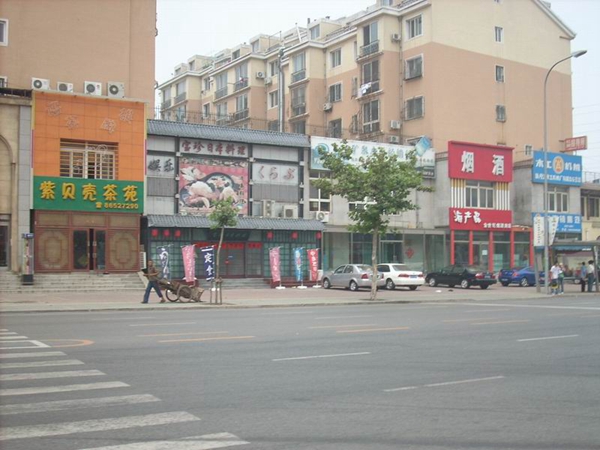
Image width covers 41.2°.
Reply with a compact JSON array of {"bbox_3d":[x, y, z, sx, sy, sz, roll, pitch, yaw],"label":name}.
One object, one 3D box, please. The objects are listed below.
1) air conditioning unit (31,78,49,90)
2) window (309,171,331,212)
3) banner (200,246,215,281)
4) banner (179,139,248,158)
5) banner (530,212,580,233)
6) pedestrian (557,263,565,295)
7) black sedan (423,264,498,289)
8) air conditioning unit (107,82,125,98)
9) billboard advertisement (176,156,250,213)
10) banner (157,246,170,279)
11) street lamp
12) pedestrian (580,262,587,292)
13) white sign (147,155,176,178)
[{"bbox_3d":[-13.778,-7.448,42.399,0.804,0.652,0.300,2,-3,-30],"label":"air conditioning unit"},{"bbox_3d":[1.200,-2.098,49.165,1.590,2.582,0.150,2,-3,-30],"label":"window"},{"bbox_3d":[-5.256,2.187,45.300,0.720,1.930,0.060,-1,-3,12],"label":"banner"},{"bbox_3d":[-5.337,-4.736,49.195,4.553,0.899,0.080,2,-3,-29],"label":"banner"},{"bbox_3d":[17.732,-0.099,55.136,4.817,1.217,0.200,2,-3,-30],"label":"banner"},{"bbox_3d":[13.019,2.686,39.800,0.450,1.600,0.320,1,-3,-10],"label":"pedestrian"},{"bbox_3d":[9.904,3.209,49.200,1.770,1.430,4.700,2,-3,-30],"label":"black sedan"},{"bbox_3d":[-10.718,-7.843,46.318,0.900,0.860,0.350,2,-3,-29],"label":"air conditioning unit"},{"bbox_3d":[-4.898,-2.149,45.486,4.309,3.227,0.120,2,-3,-30],"label":"billboard advertisement"},{"bbox_3d":[-6.857,1.947,40.072,0.660,1.781,0.100,1,-3,-24],"label":"banner"},{"bbox_3d":[12.799,-2.392,38.543,0.350,11.550,2.770,2,-3,-32],"label":"street lamp"},{"bbox_3d":[15.306,2.831,43.000,0.420,1.610,0.300,-1,-3,20],"label":"pedestrian"},{"bbox_3d":[-7.305,-3.079,42.156,1.619,1.152,0.100,2,-3,-34],"label":"white sign"}]

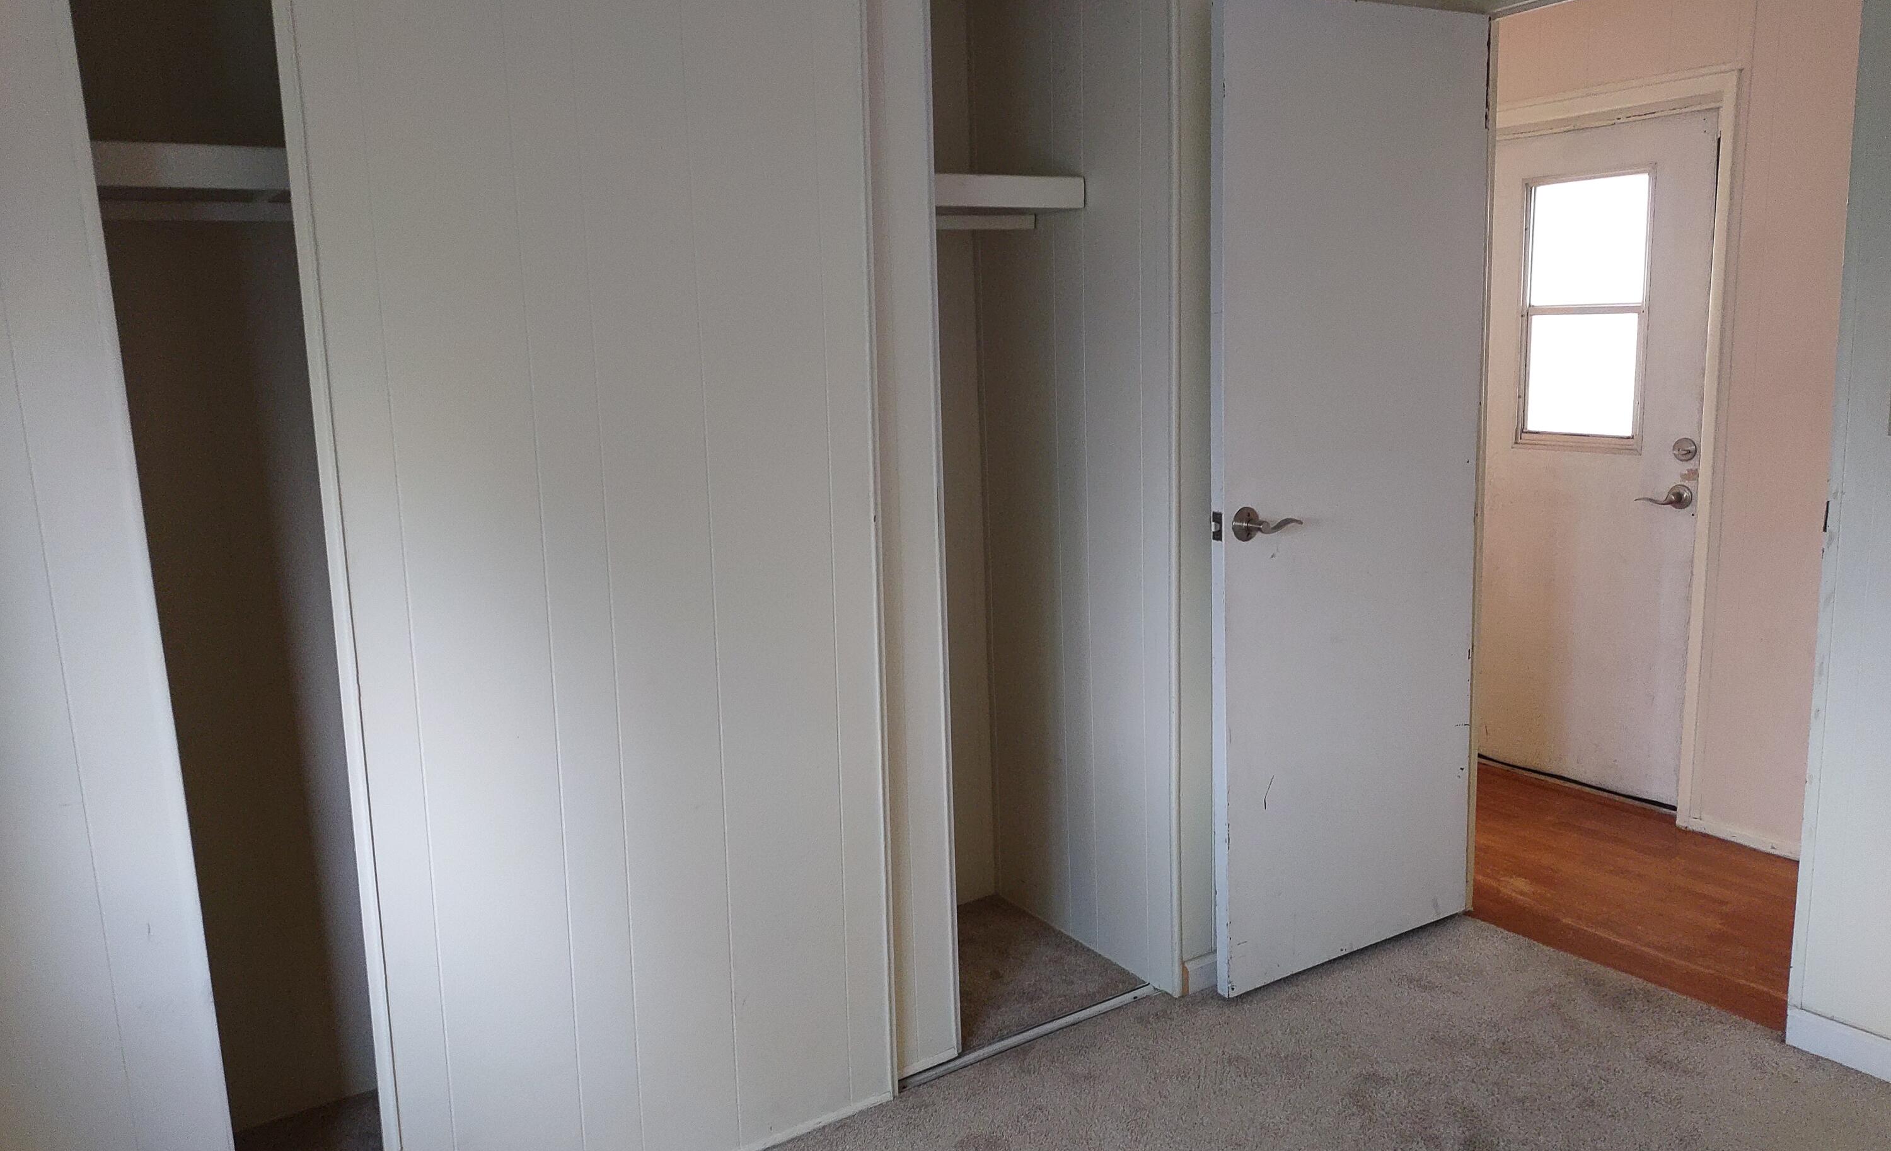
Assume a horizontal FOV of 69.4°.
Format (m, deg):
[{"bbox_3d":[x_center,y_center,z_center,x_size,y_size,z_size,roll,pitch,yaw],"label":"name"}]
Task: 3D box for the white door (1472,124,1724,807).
[{"bbox_3d":[1.860,-0.327,4.018,0.050,1.920,0.770,-9,12,-33],"label":"white door"}]

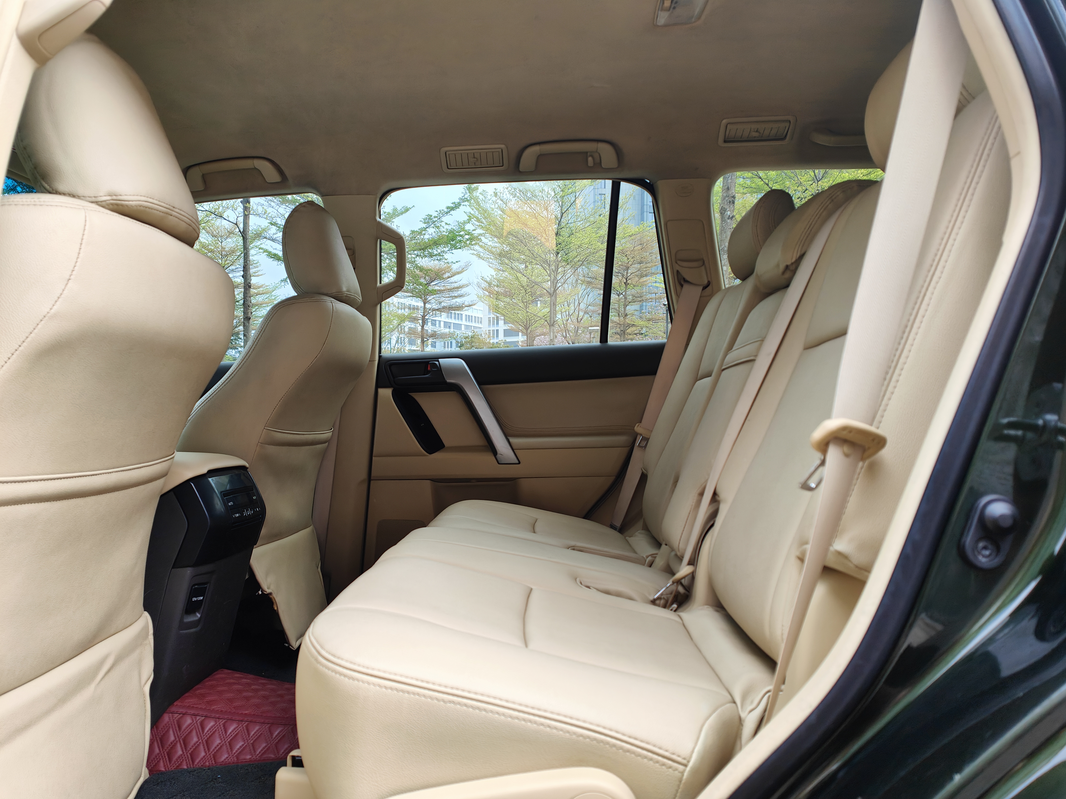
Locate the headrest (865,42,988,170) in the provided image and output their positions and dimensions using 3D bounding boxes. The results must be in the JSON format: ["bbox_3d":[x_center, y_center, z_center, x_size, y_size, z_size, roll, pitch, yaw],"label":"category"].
[{"bbox_3d":[0.431,-0.318,0.764,0.125,0.180,0.260,22,2,3],"label":"headrest"}]

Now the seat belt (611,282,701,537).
[{"bbox_3d":[0.293,0.011,1.865,0.065,0.660,0.060,18,2,4],"label":"seat belt"}]

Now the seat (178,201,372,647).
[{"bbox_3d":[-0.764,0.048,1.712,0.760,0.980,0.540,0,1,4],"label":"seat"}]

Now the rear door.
[{"bbox_3d":[-0.033,-0.021,2.007,0.920,1.170,0.200,0,1,4],"label":"rear door"}]

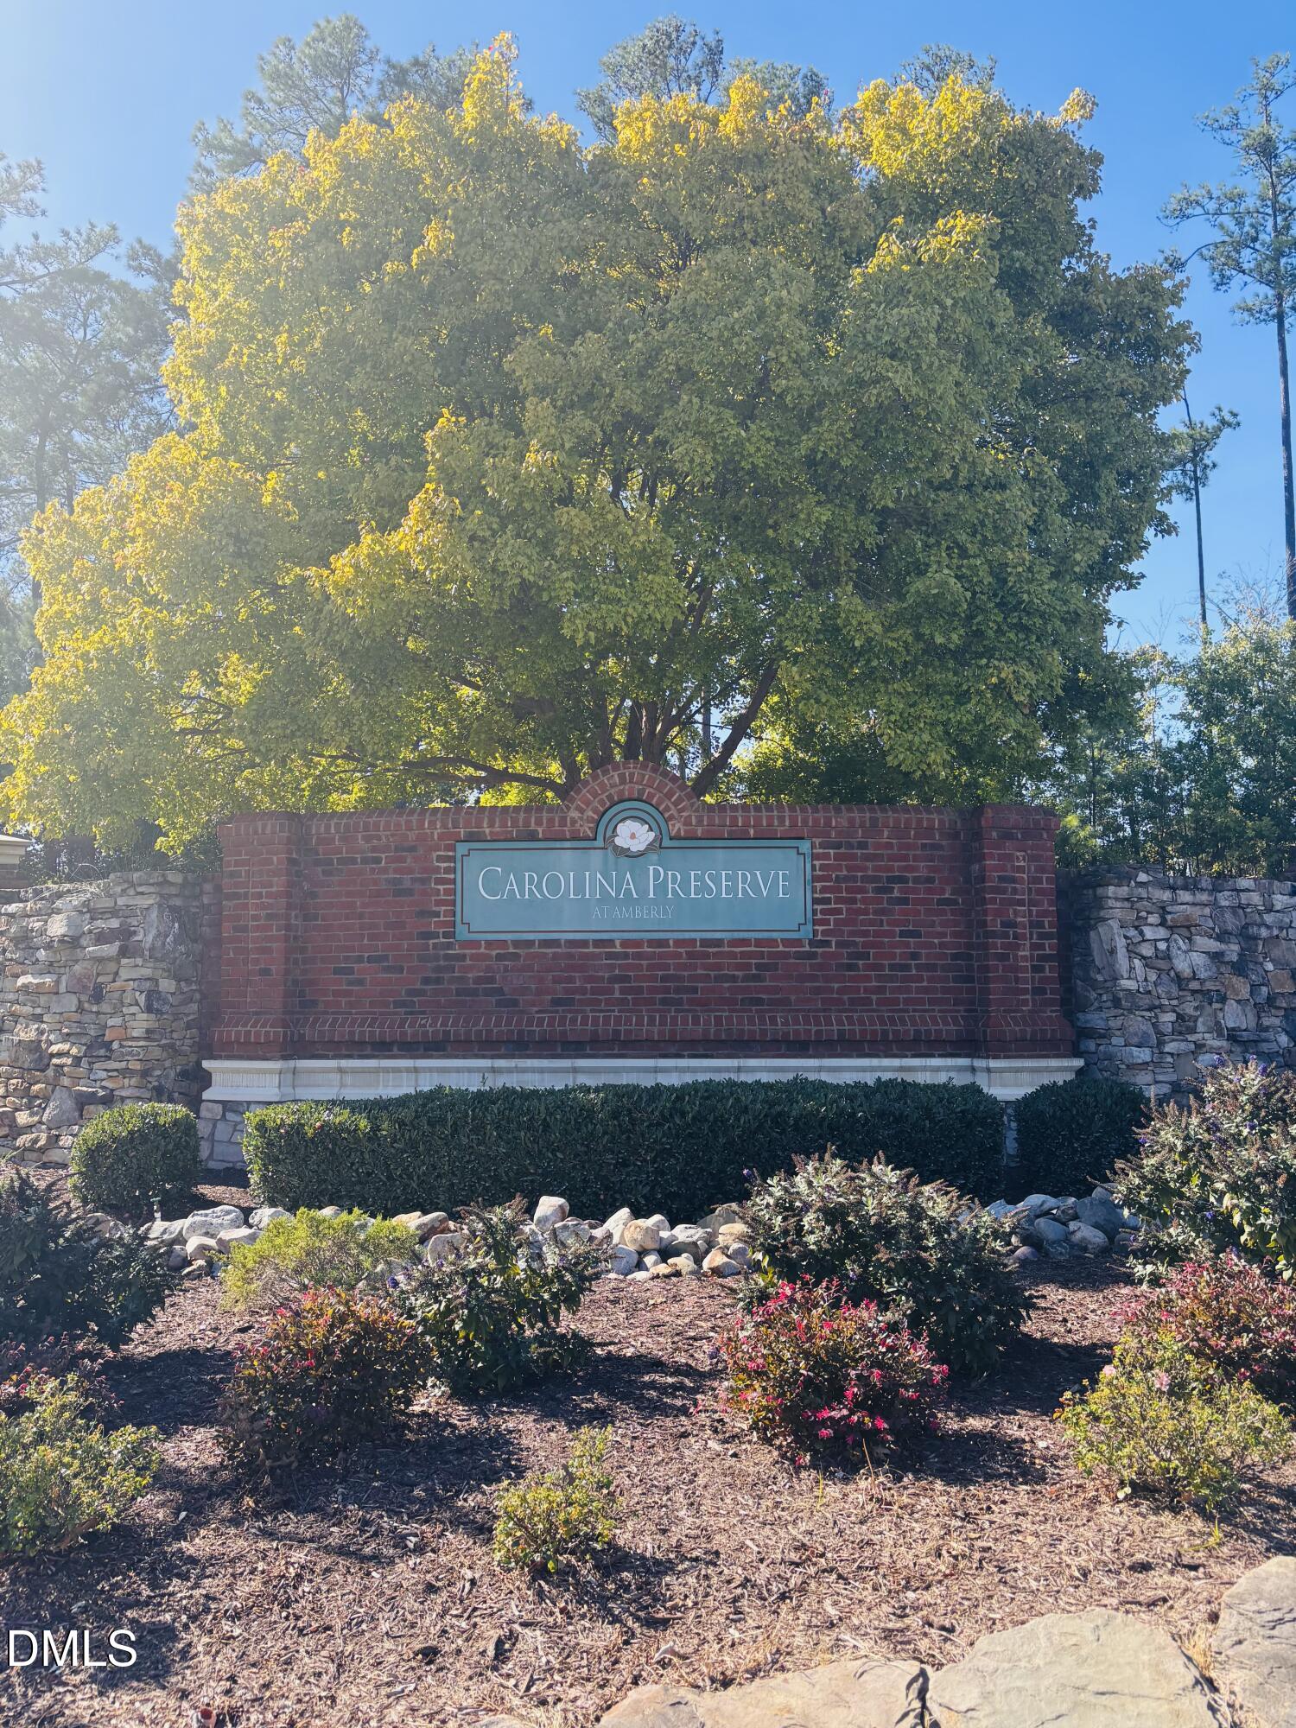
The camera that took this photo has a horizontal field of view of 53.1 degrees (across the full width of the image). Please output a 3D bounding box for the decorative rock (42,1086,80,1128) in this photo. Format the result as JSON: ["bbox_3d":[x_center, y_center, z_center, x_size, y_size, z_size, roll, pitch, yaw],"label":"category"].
[{"bbox_3d":[-4.631,1.918,10.247,0.299,0.326,0.200,0,-7,0],"label":"decorative rock"}]

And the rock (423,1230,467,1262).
[{"bbox_3d":[-1.187,2.256,7.636,0.270,0.193,0.230,0,-7,0],"label":"rock"}]

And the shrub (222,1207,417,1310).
[{"bbox_3d":[-1.667,1.993,6.611,1.017,0.460,0.950,0,-7,0],"label":"shrub"}]

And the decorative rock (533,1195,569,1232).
[{"bbox_3d":[-0.540,1.943,7.213,0.203,0.199,0.182,0,-5,0],"label":"decorative rock"}]

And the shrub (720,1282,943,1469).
[{"bbox_3d":[0.637,1.703,4.473,0.795,0.550,0.755,0,-5,0],"label":"shrub"}]

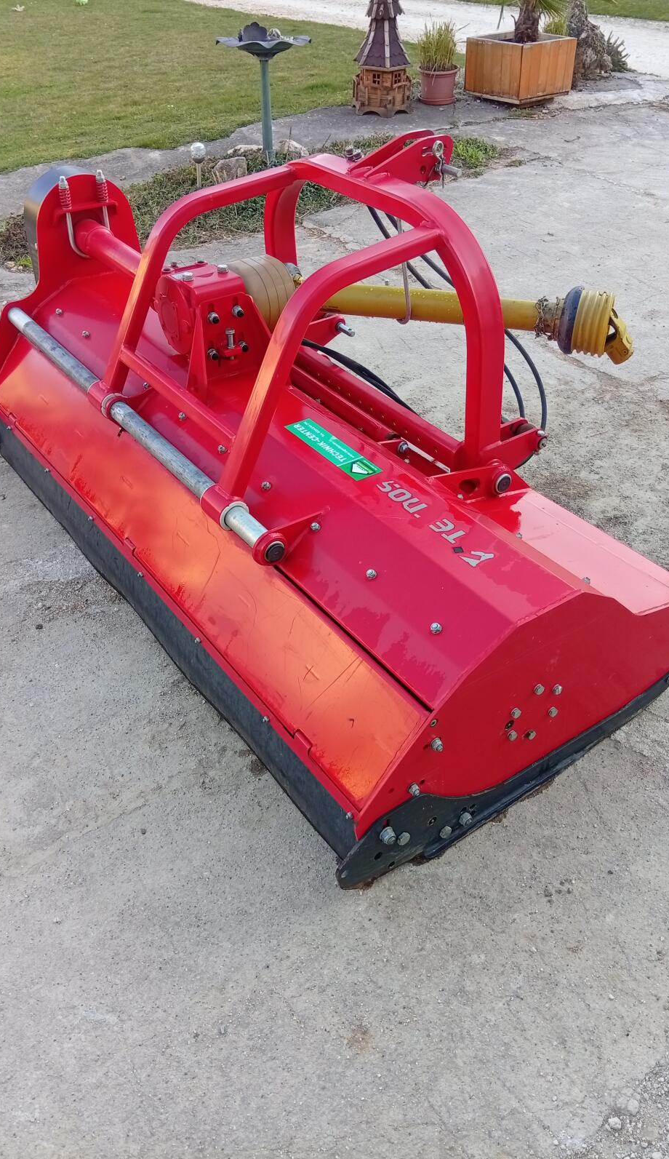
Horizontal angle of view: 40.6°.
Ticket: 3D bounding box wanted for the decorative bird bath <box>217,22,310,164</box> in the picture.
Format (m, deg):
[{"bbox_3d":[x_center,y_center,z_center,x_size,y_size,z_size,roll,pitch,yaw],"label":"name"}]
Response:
[{"bbox_3d":[-0.419,-2.993,5.627,0.560,0.740,0.560,-1,38,0],"label":"decorative bird bath"}]

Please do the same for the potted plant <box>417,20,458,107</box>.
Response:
[{"bbox_3d":[0.800,-4.005,7.035,0.320,0.530,0.320,-1,38,0],"label":"potted plant"}]

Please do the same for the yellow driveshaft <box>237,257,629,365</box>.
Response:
[{"bbox_3d":[0.235,-0.691,2.287,0.980,0.200,0.200,3,39,5],"label":"yellow driveshaft"}]

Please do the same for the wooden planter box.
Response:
[{"bbox_3d":[1.501,-4.131,7.276,0.604,0.403,0.604,-26,45,-28],"label":"wooden planter box"}]

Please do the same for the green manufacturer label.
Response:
[{"bbox_3d":[-0.005,-0.291,2.014,0.070,0.004,0.287,-24,44,-26],"label":"green manufacturer label"}]

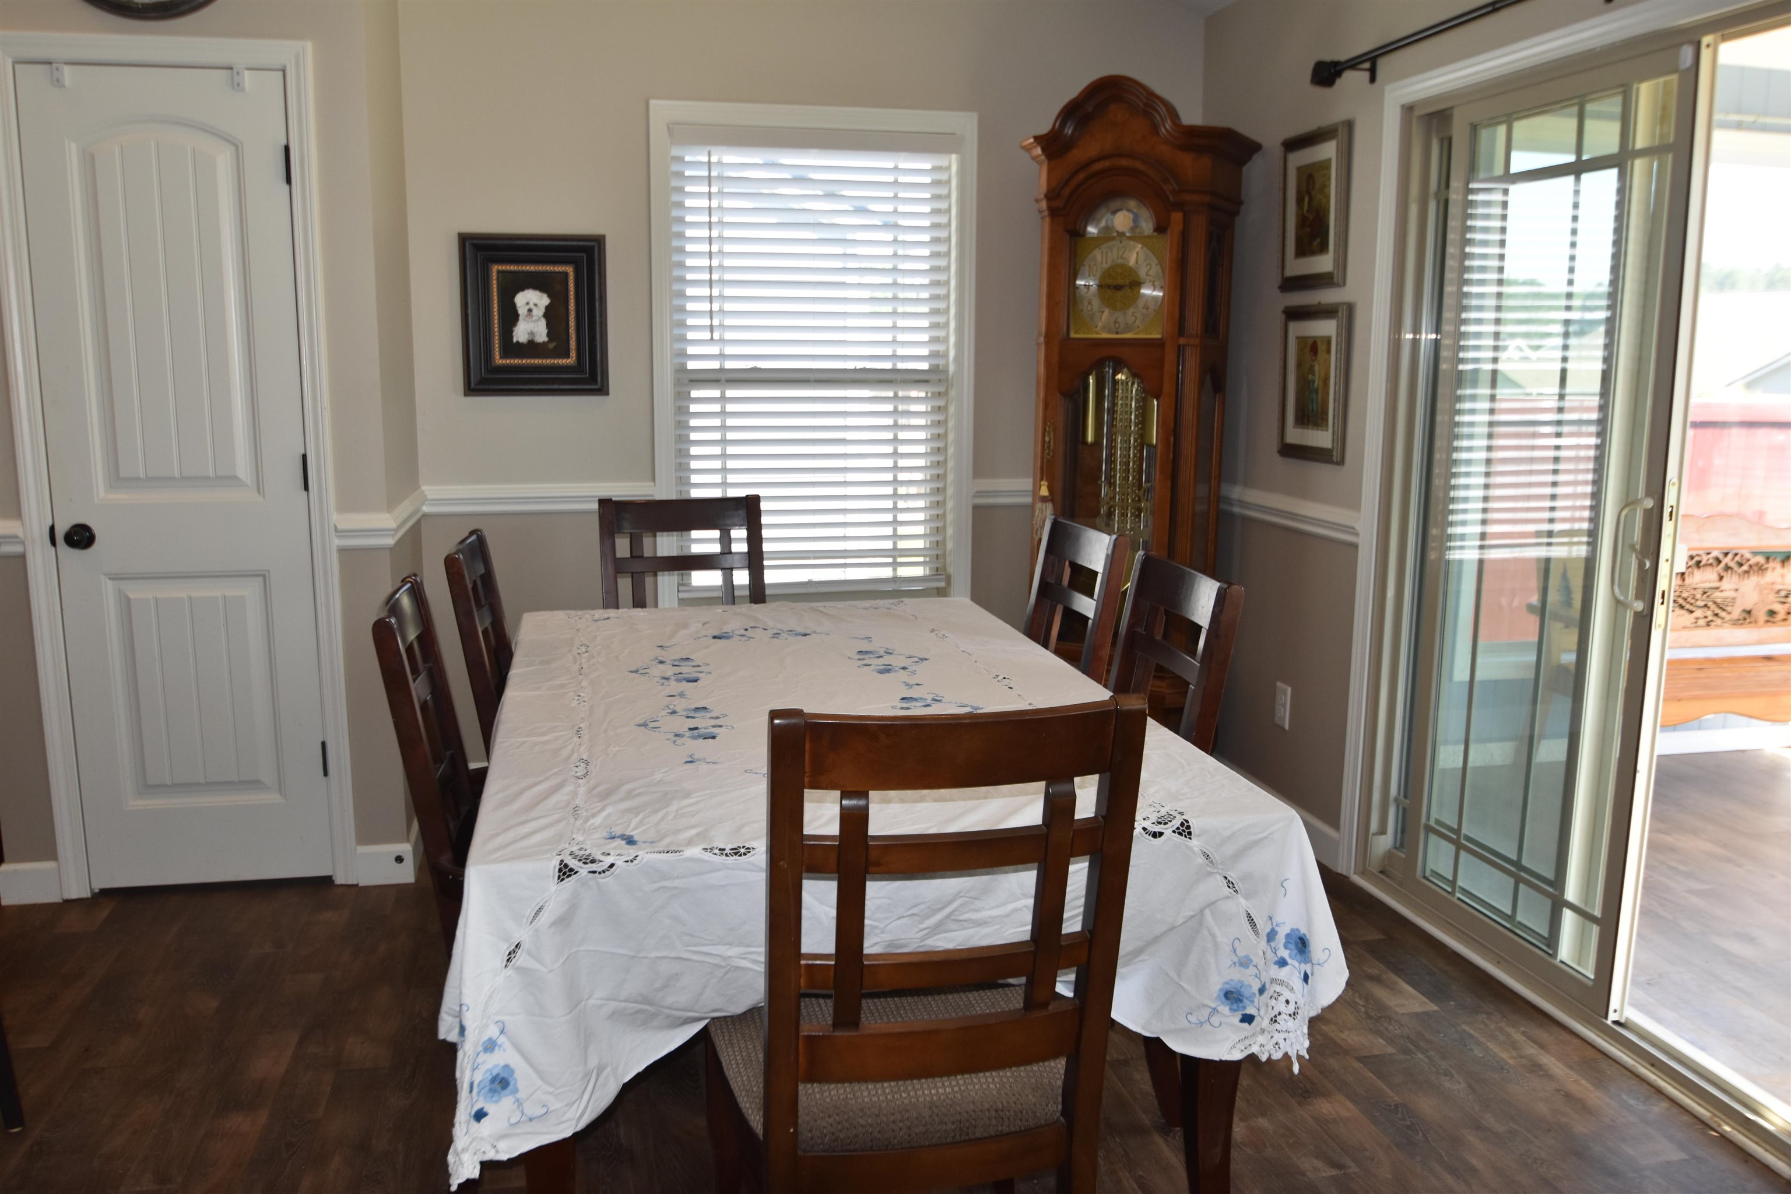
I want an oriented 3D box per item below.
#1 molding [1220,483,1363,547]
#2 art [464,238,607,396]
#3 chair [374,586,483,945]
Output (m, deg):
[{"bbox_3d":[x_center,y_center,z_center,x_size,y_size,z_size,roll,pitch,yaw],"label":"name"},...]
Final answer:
[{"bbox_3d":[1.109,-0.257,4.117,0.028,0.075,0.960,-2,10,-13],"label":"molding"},{"bbox_3d":[-1.074,-0.839,4.161,0.418,0.473,0.040,-2,10,-13],"label":"art"},{"bbox_3d":[-0.572,0.481,2.473,0.550,0.990,0.465,-2,10,-11],"label":"chair"}]

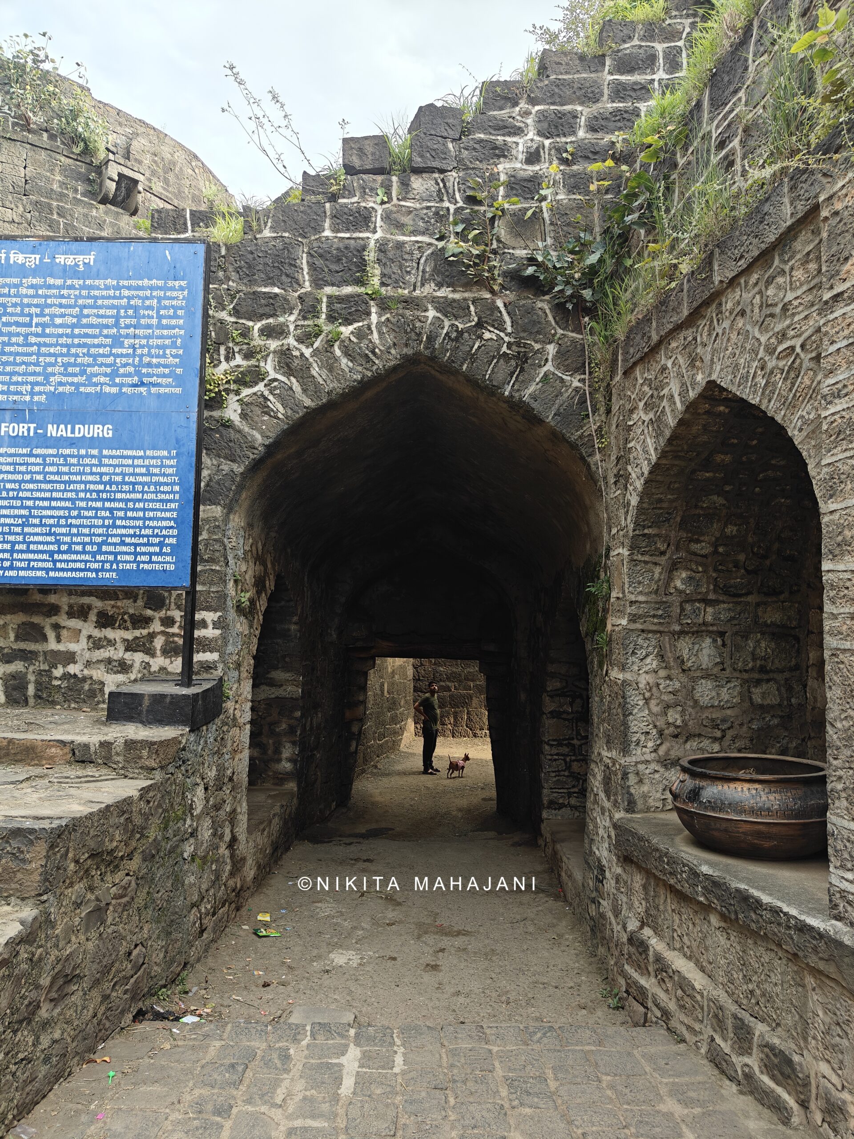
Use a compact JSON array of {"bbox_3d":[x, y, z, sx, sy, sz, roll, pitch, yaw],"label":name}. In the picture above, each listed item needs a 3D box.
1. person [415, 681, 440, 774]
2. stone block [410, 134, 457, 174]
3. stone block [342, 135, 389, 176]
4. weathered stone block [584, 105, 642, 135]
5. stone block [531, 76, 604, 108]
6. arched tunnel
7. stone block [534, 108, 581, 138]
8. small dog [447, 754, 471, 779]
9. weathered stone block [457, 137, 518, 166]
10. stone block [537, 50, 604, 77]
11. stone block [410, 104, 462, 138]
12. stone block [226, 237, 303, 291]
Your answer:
[{"bbox_3d":[0.008,2.865,14.515,0.420,1.700,0.480,-2,-8,14],"label":"person"},{"bbox_3d":[0.045,-2.845,5.588,0.325,0.293,0.300,0,-8,1],"label":"stone block"},{"bbox_3d":[-0.421,-2.833,5.594,0.326,0.300,0.300,0,-8,1],"label":"stone block"},{"bbox_3d":[1.283,-3.081,5.598,0.391,0.222,0.300,0,-8,1],"label":"weathered stone block"},{"bbox_3d":[0.982,-3.295,5.633,0.517,0.231,0.300,0,-8,1],"label":"stone block"},{"bbox_3d":[-0.011,0.883,7.854,2.453,3.820,5.800,0,-8,1],"label":"arched tunnel"},{"bbox_3d":[0.903,-3.062,5.602,0.319,0.242,0.300,0,-8,1],"label":"stone block"},{"bbox_3d":[0.550,3.408,13.761,0.400,0.420,0.140,2,-8,-16],"label":"small dog"},{"bbox_3d":[0.419,-2.854,5.582,0.410,0.227,0.300,0,-8,1],"label":"weathered stone block"},{"bbox_3d":[1.012,-3.511,5.662,0.471,0.220,0.300,0,-8,1],"label":"stone block"},{"bbox_3d":[0.064,-3.077,5.619,0.376,0.270,0.300,0,-8,1],"label":"stone block"},{"bbox_3d":[-1.097,-2.050,5.509,0.520,0.386,0.320,0,-8,1],"label":"stone block"}]

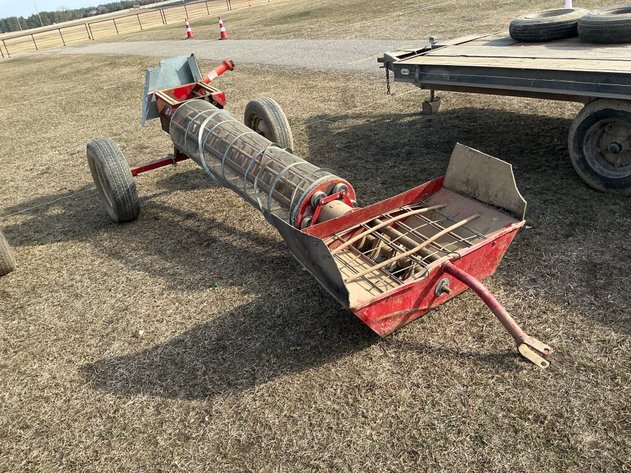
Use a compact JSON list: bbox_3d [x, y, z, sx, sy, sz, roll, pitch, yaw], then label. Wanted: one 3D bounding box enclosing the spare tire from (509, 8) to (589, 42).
[{"bbox_3d":[2.165,-1.945,4.710,0.690,0.180,0.690,3,29,24],"label":"spare tire"}]

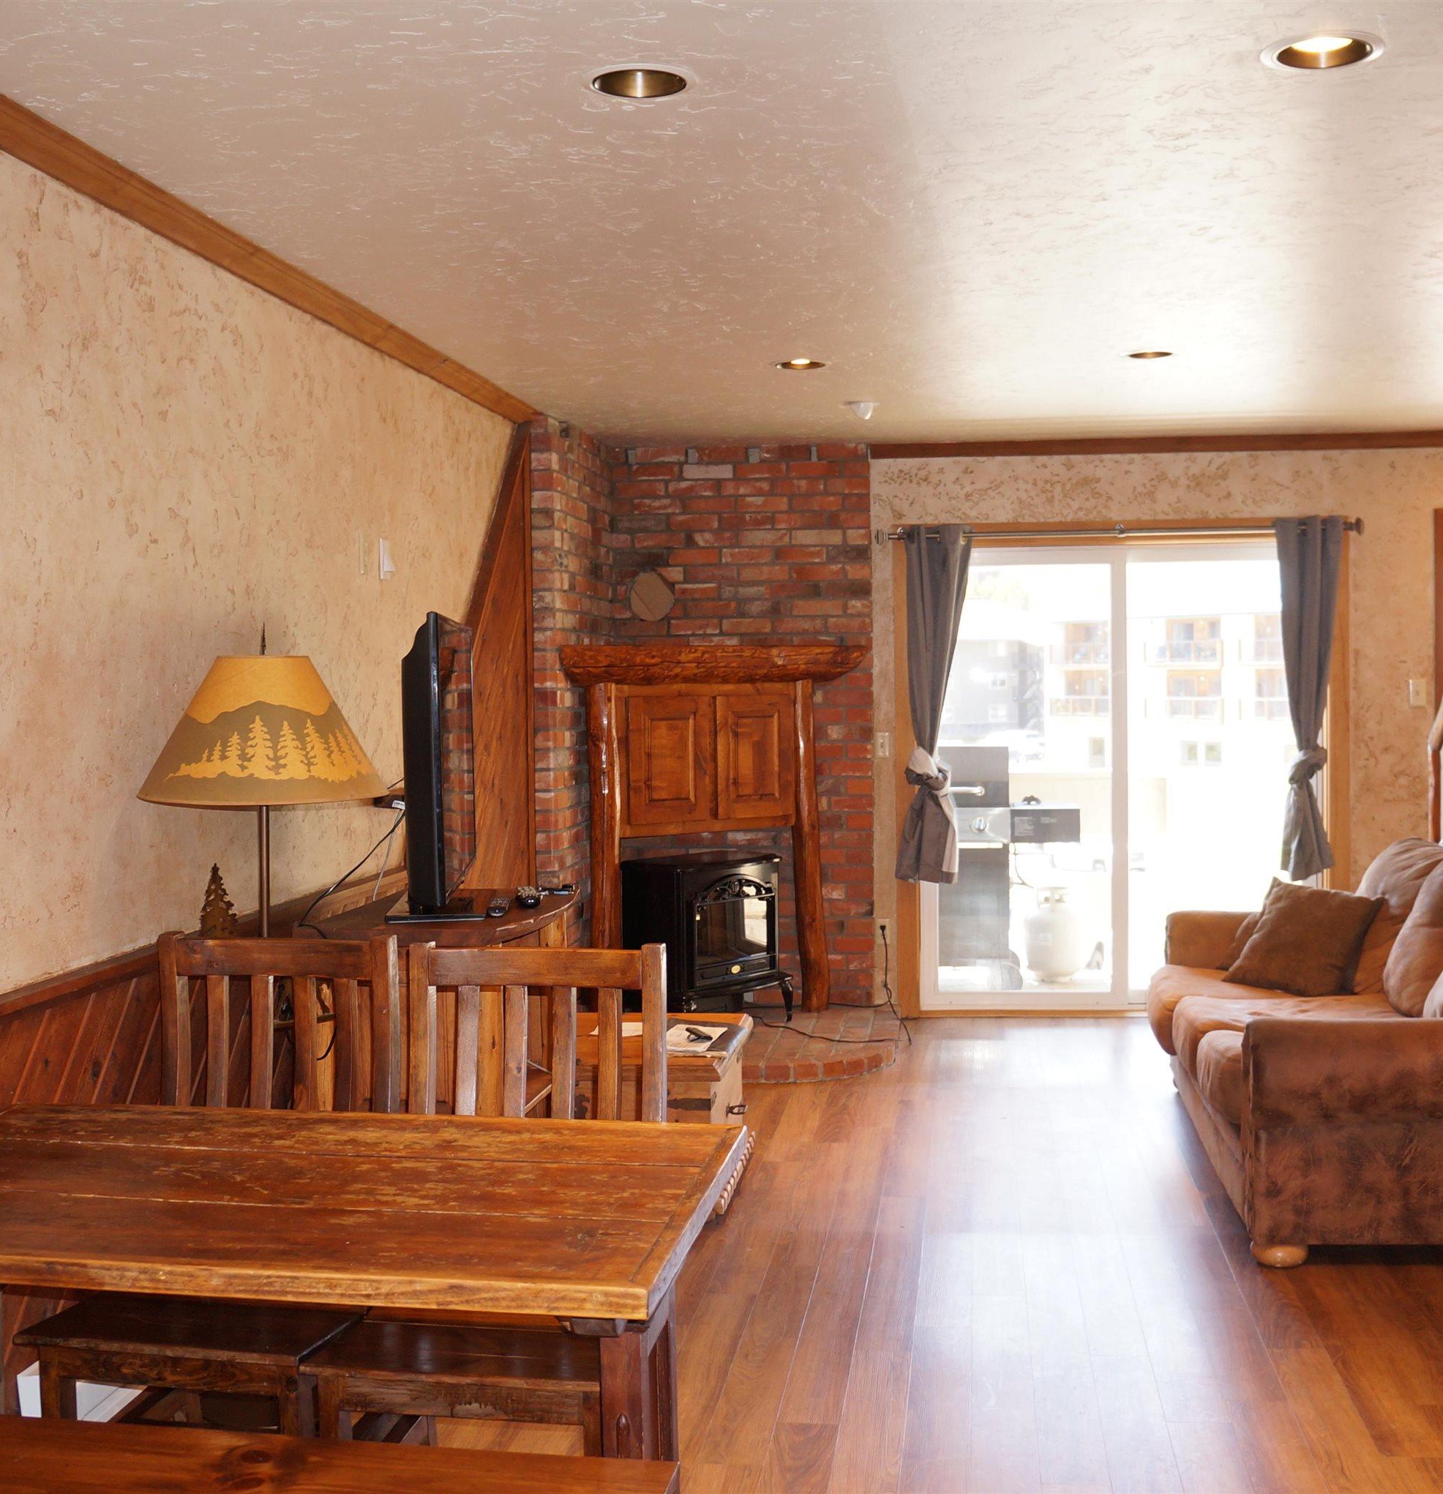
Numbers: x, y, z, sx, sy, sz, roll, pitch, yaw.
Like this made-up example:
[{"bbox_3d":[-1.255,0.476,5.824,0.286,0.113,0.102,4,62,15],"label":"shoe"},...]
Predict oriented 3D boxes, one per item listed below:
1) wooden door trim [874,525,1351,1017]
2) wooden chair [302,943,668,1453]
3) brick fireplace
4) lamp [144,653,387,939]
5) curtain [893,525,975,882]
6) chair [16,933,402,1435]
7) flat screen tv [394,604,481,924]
[{"bbox_3d":[1.657,0.108,7.233,1.874,2.036,0.100,-1,2,3],"label":"wooden door trim"},{"bbox_3d":[-0.363,0.838,2.740,0.460,1.010,0.520,0,2,11],"label":"wooden chair"},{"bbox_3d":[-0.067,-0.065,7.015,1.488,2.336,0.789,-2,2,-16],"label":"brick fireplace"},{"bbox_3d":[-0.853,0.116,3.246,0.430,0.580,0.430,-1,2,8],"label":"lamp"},{"bbox_3d":[0.873,-0.175,7.175,0.338,1.461,0.120,-1,2,3],"label":"curtain"},{"bbox_3d":[-0.822,0.840,2.848,0.460,1.010,0.520,0,2,11],"label":"chair"},{"bbox_3d":[-0.682,0.044,4.341,0.220,0.713,0.910,-1,2,-3],"label":"flat screen tv"}]

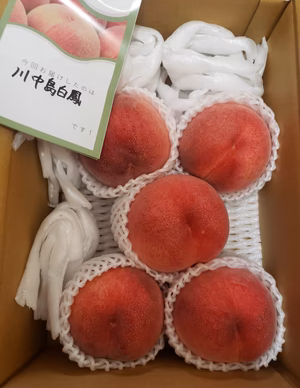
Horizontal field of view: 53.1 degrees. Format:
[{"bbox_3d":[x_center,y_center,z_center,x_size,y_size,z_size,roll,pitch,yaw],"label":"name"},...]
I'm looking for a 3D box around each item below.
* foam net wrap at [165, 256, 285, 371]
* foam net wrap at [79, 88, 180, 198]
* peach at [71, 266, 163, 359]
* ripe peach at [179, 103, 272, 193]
[{"bbox_3d":[0.067,0.107,0.276,0.101,0.074,0.098,0,82,0],"label":"foam net wrap"},{"bbox_3d":[-0.021,-0.049,0.295,0.097,0.074,0.100,0,82,0],"label":"foam net wrap"},{"bbox_3d":[-0.029,0.106,0.271,0.086,0.080,0.081,0,82,0],"label":"peach"},{"bbox_3d":[0.071,-0.044,0.289,0.085,0.080,0.085,0,82,0],"label":"ripe peach"}]

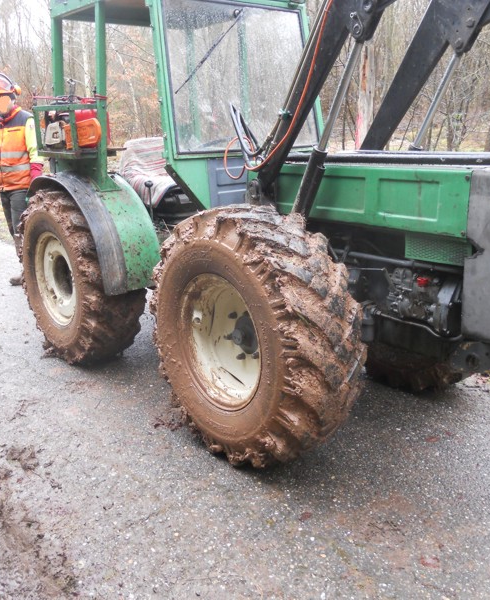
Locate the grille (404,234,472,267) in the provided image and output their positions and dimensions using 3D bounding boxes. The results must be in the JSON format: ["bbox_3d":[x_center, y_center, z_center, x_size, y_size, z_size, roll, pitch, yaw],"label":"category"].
[{"bbox_3d":[0.695,-0.183,2.235,0.030,0.097,0.279,-12,19,-39],"label":"grille"}]

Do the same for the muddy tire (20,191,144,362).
[{"bbox_3d":[-1.052,-0.149,3.872,0.335,1.055,1.055,-12,19,-39],"label":"muddy tire"}]

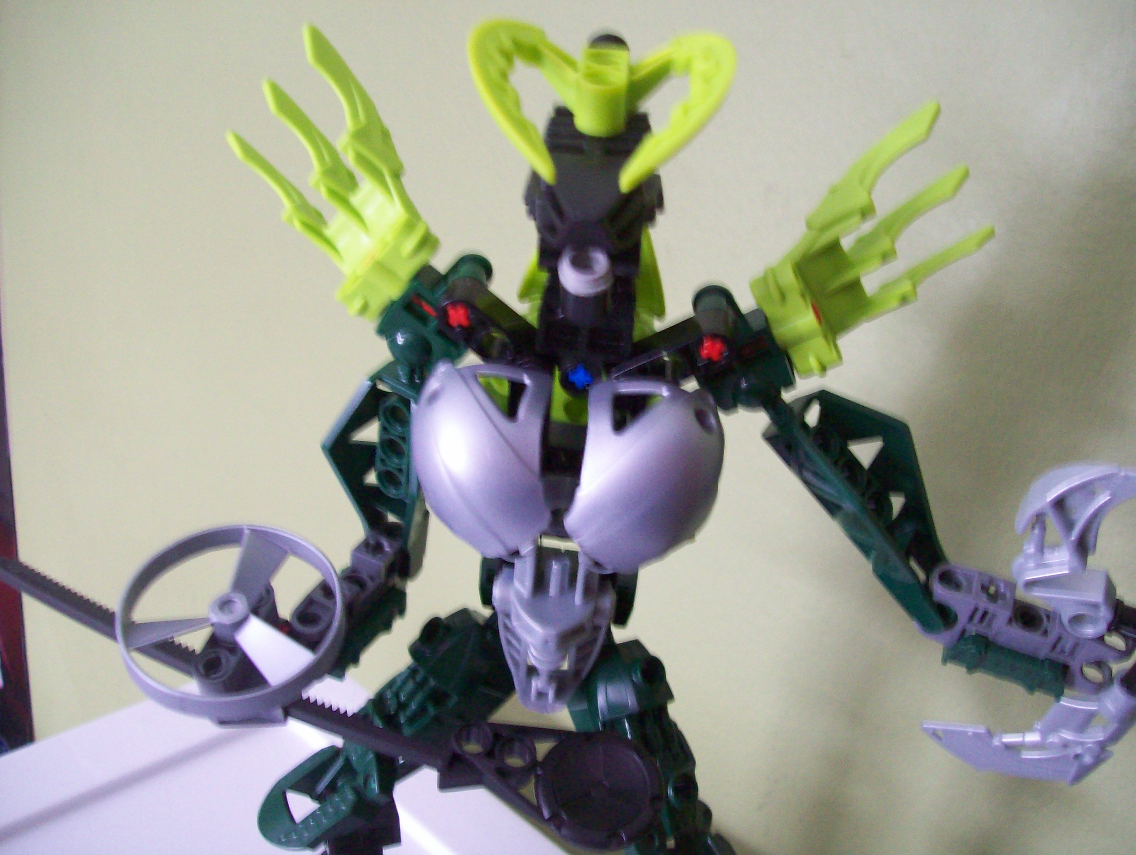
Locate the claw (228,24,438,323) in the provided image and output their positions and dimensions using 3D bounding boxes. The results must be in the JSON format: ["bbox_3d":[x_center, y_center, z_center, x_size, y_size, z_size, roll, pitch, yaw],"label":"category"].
[{"bbox_3d":[-0.045,-0.050,0.245,0.028,0.057,0.020,-27,15,14],"label":"claw"}]

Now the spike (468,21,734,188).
[{"bbox_3d":[0.006,-0.057,0.215,0.046,0.030,0.020,6,20,3],"label":"spike"}]

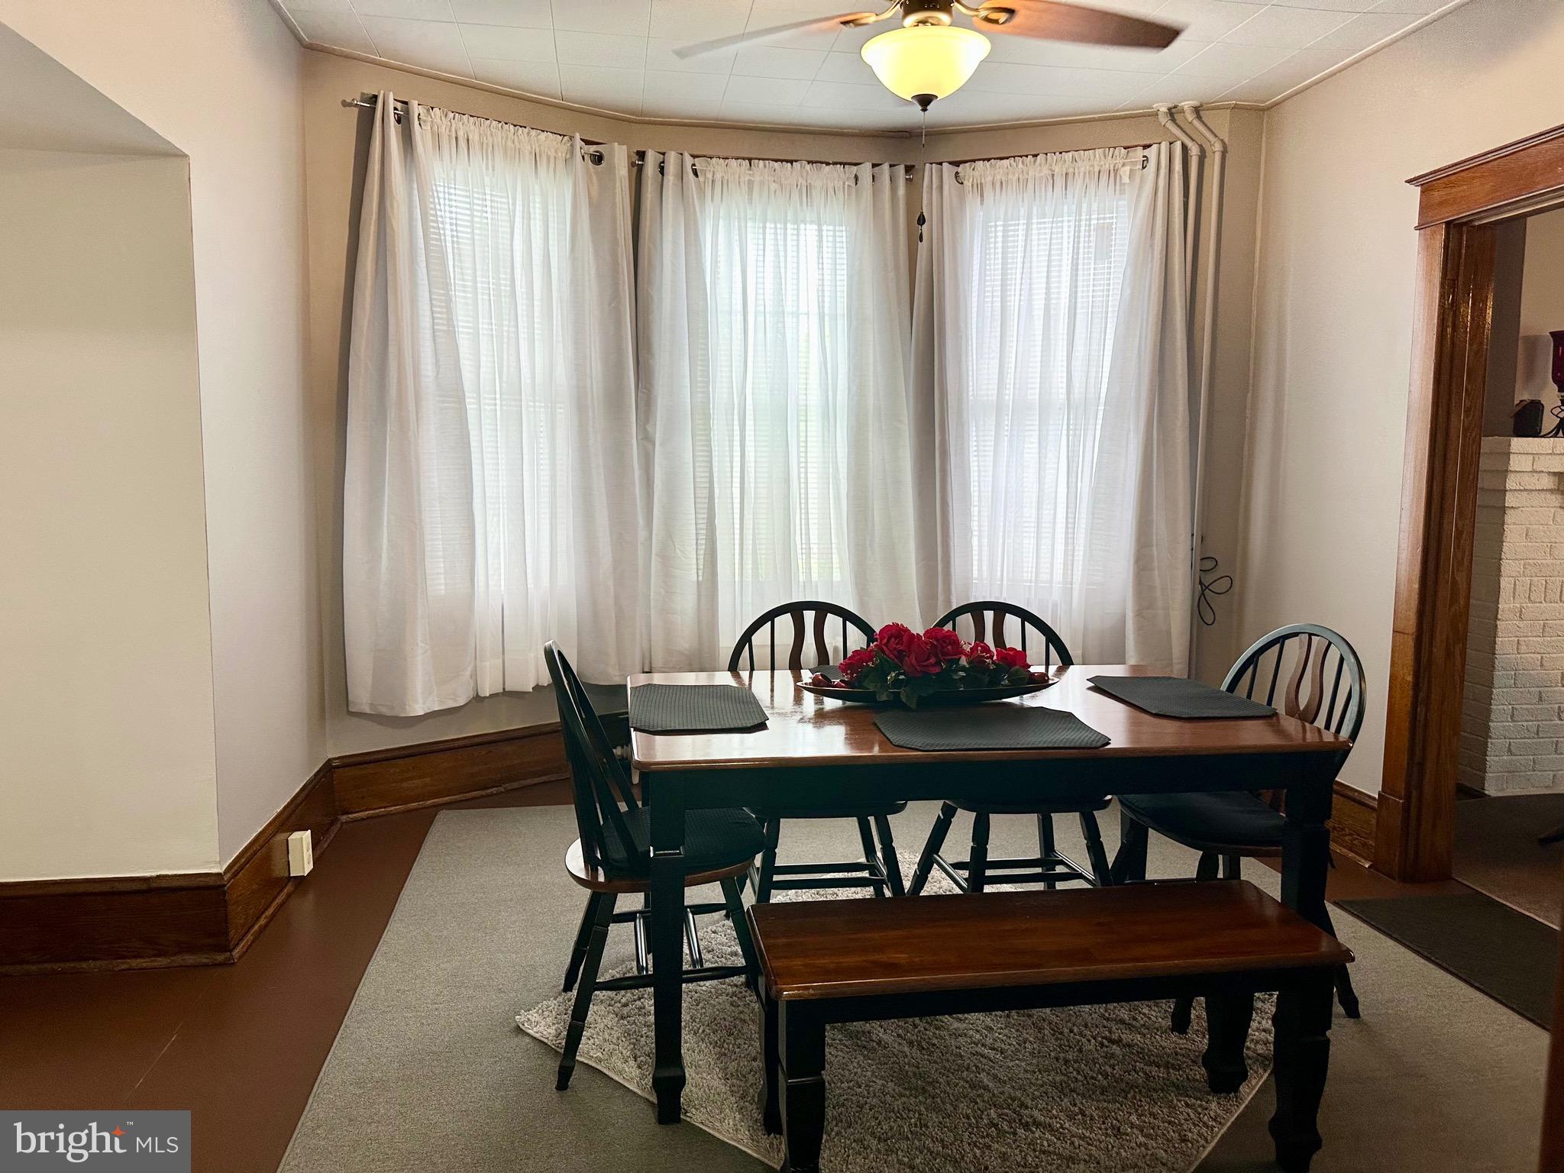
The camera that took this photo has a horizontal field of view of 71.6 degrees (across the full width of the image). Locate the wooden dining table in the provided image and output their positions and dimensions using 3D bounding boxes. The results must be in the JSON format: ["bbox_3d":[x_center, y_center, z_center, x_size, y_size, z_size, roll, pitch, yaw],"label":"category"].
[{"bbox_3d":[0.394,0.666,2.701,1.524,0.771,0.922,0,6,-9],"label":"wooden dining table"}]

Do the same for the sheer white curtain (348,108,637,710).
[{"bbox_3d":[-1.085,-0.649,4.217,1.202,2.229,0.149,-4,8,-37],"label":"sheer white curtain"}]

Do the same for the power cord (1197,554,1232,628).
[{"bbox_3d":[1.773,0.018,4.440,0.149,0.298,0.060,3,6,18],"label":"power cord"}]

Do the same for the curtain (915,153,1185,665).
[{"bbox_3d":[1.119,-0.674,4.534,1.152,2.190,0.139,3,6,18],"label":"curtain"}]

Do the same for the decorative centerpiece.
[{"bbox_3d":[0.360,0.180,2.654,0.630,0.195,0.240,0,6,-9],"label":"decorative centerpiece"}]

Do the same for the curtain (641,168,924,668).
[{"bbox_3d":[0.004,-0.700,4.658,1.231,2.209,0.139,0,6,-8],"label":"curtain"}]

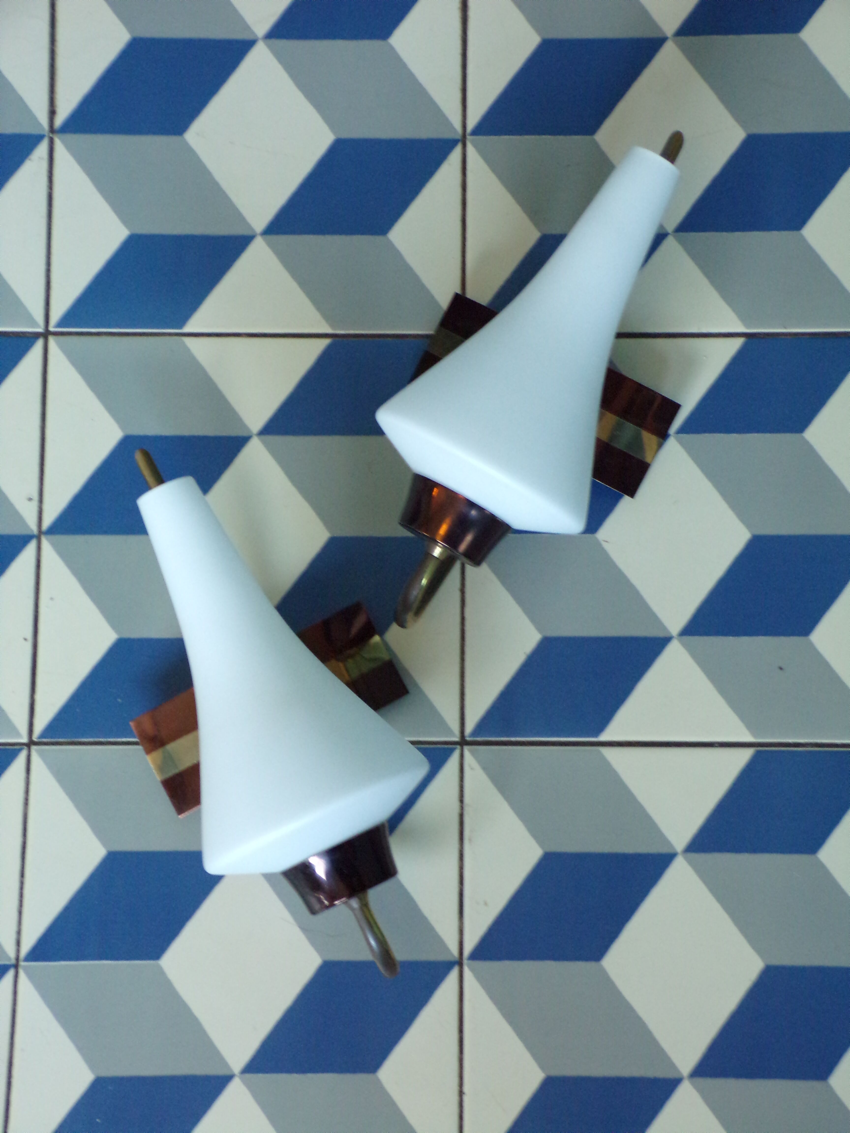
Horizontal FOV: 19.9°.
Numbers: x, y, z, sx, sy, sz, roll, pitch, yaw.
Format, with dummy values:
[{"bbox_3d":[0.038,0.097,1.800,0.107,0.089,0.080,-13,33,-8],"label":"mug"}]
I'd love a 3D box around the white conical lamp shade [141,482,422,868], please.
[{"bbox_3d":[-0.077,0.044,1.054,0.106,0.106,0.180,-25,84,-4],"label":"white conical lamp shade"}]

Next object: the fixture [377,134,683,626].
[{"bbox_3d":[0.054,-0.092,1.099,0.122,0.138,0.271,29,87,7],"label":"fixture"}]

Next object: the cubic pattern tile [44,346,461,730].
[{"bbox_3d":[-0.083,-0.015,1.162,0.200,0.010,0.200,0,78,1],"label":"cubic pattern tile"}]

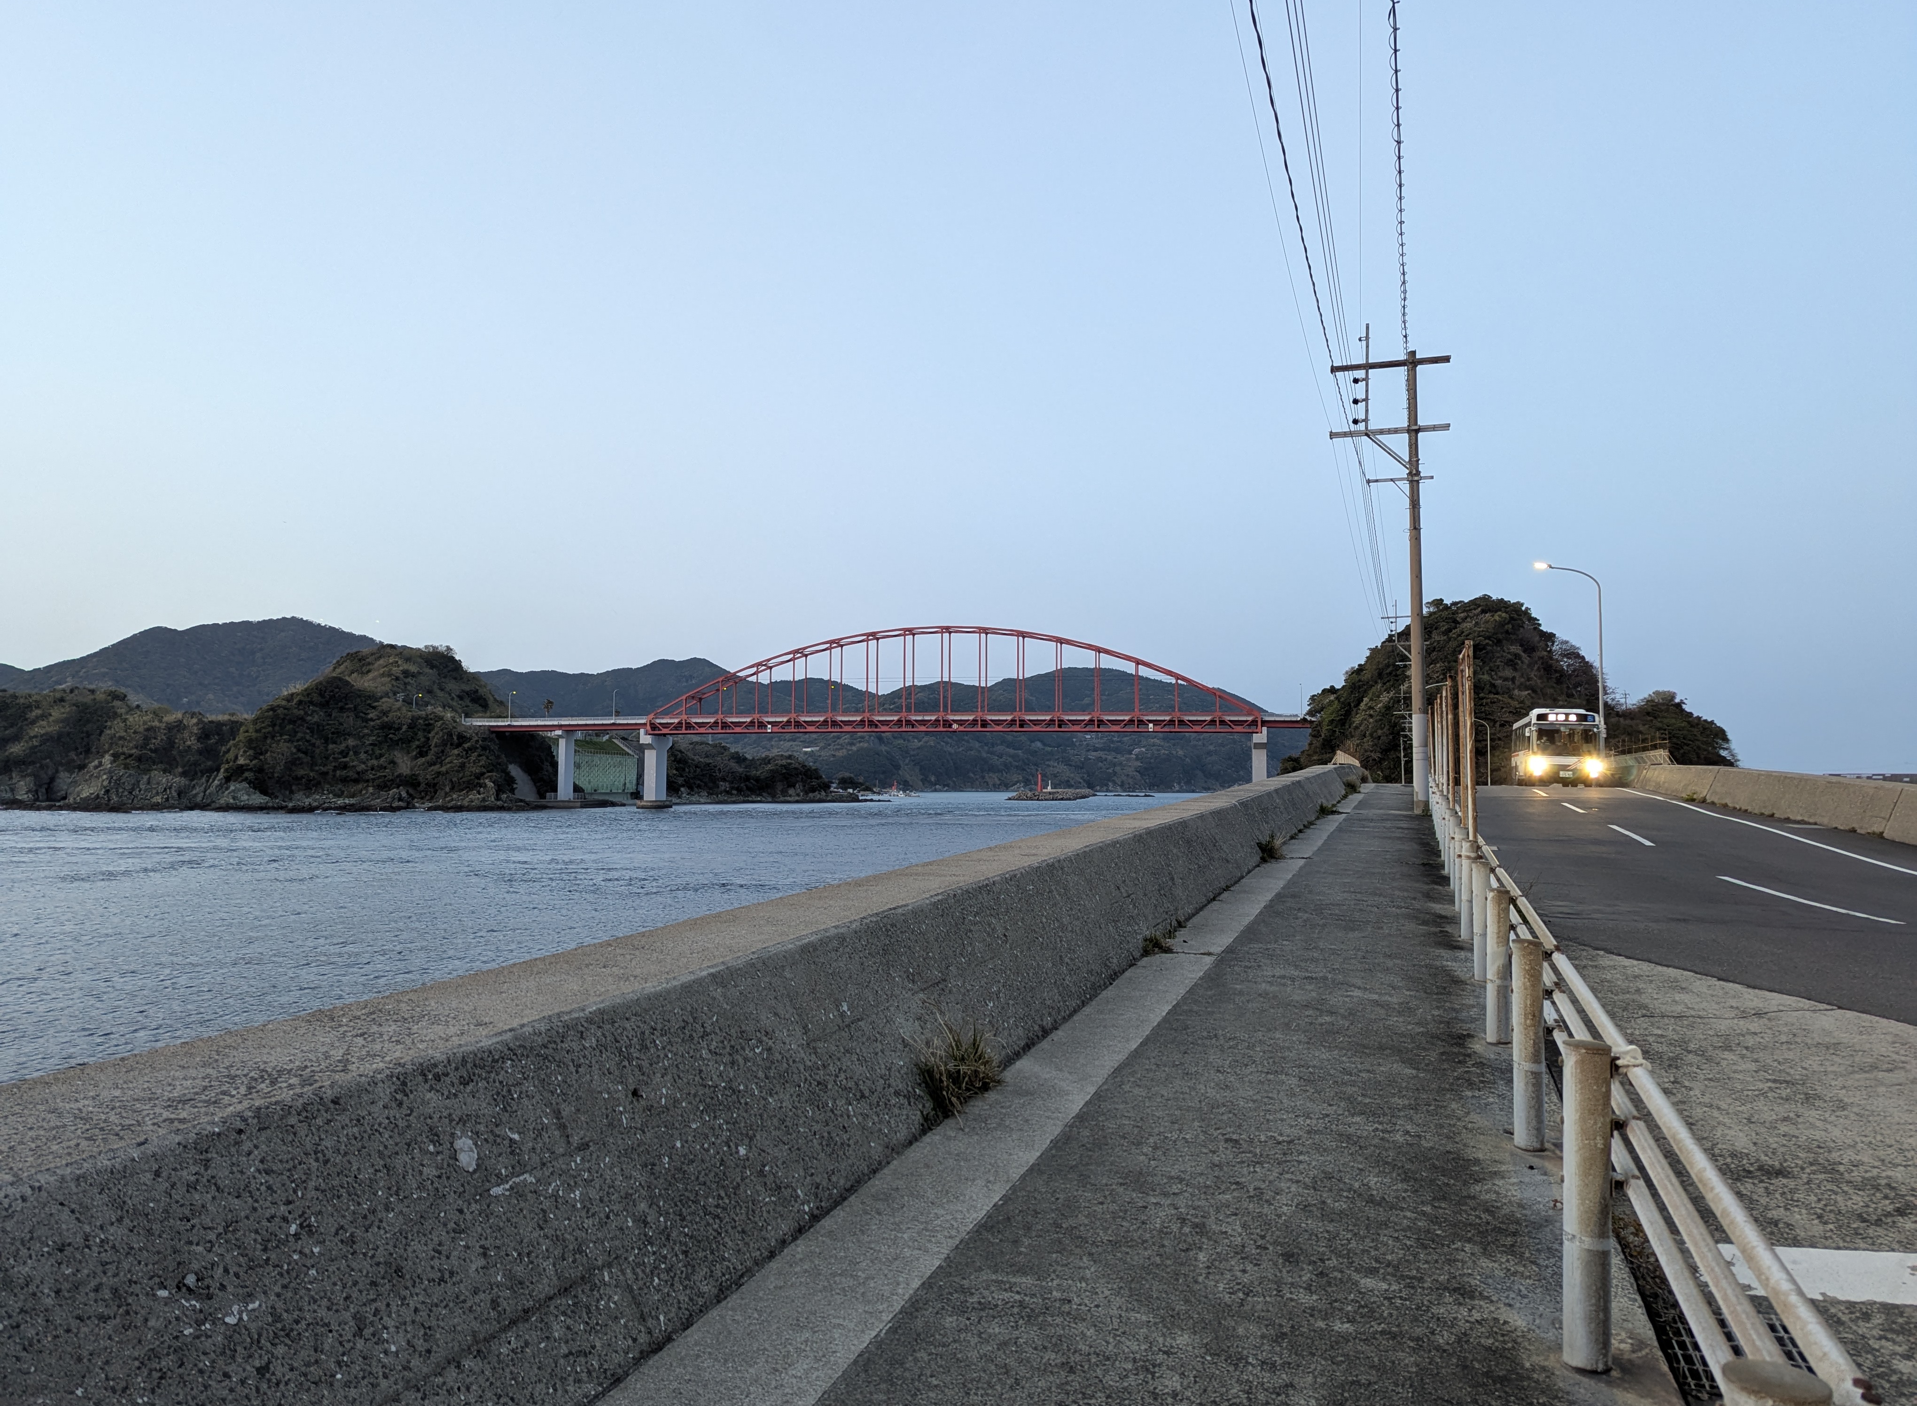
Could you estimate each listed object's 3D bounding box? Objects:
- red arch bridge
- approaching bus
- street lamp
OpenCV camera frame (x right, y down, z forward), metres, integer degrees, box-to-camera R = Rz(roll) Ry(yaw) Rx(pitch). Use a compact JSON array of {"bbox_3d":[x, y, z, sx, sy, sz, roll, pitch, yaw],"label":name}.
[{"bbox_3d":[-19.339,4.292,336.731,221.000,44.700,10.500,-1,-3,9],"label":"red arch bridge"},{"bbox_3d":[23.494,2.043,52.568,2.320,3.040,8.990,-1,-4,19],"label":"approaching bus"},{"bbox_3d":[26.451,-1.161,57.672,2.740,9.750,0.300,-1,-4,19],"label":"street lamp"}]

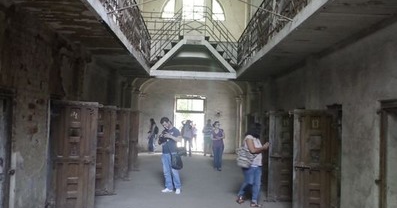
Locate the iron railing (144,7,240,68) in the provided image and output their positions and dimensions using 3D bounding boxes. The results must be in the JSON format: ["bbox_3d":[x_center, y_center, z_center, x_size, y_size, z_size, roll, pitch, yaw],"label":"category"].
[{"bbox_3d":[-0.129,-1.865,14.279,2.690,2.100,0.800,2,-2,-1],"label":"iron railing"}]

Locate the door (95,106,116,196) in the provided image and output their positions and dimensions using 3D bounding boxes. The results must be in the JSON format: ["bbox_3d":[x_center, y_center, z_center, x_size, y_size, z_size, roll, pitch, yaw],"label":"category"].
[{"bbox_3d":[-2.111,0.991,9.590,0.735,1.900,0.070,3,-2,-21],"label":"door"}]

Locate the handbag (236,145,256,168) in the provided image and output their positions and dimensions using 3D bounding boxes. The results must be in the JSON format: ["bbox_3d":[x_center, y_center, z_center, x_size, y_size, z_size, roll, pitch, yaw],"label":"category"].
[{"bbox_3d":[0.949,1.044,8.875,0.360,0.440,0.180,1,-2,24],"label":"handbag"}]

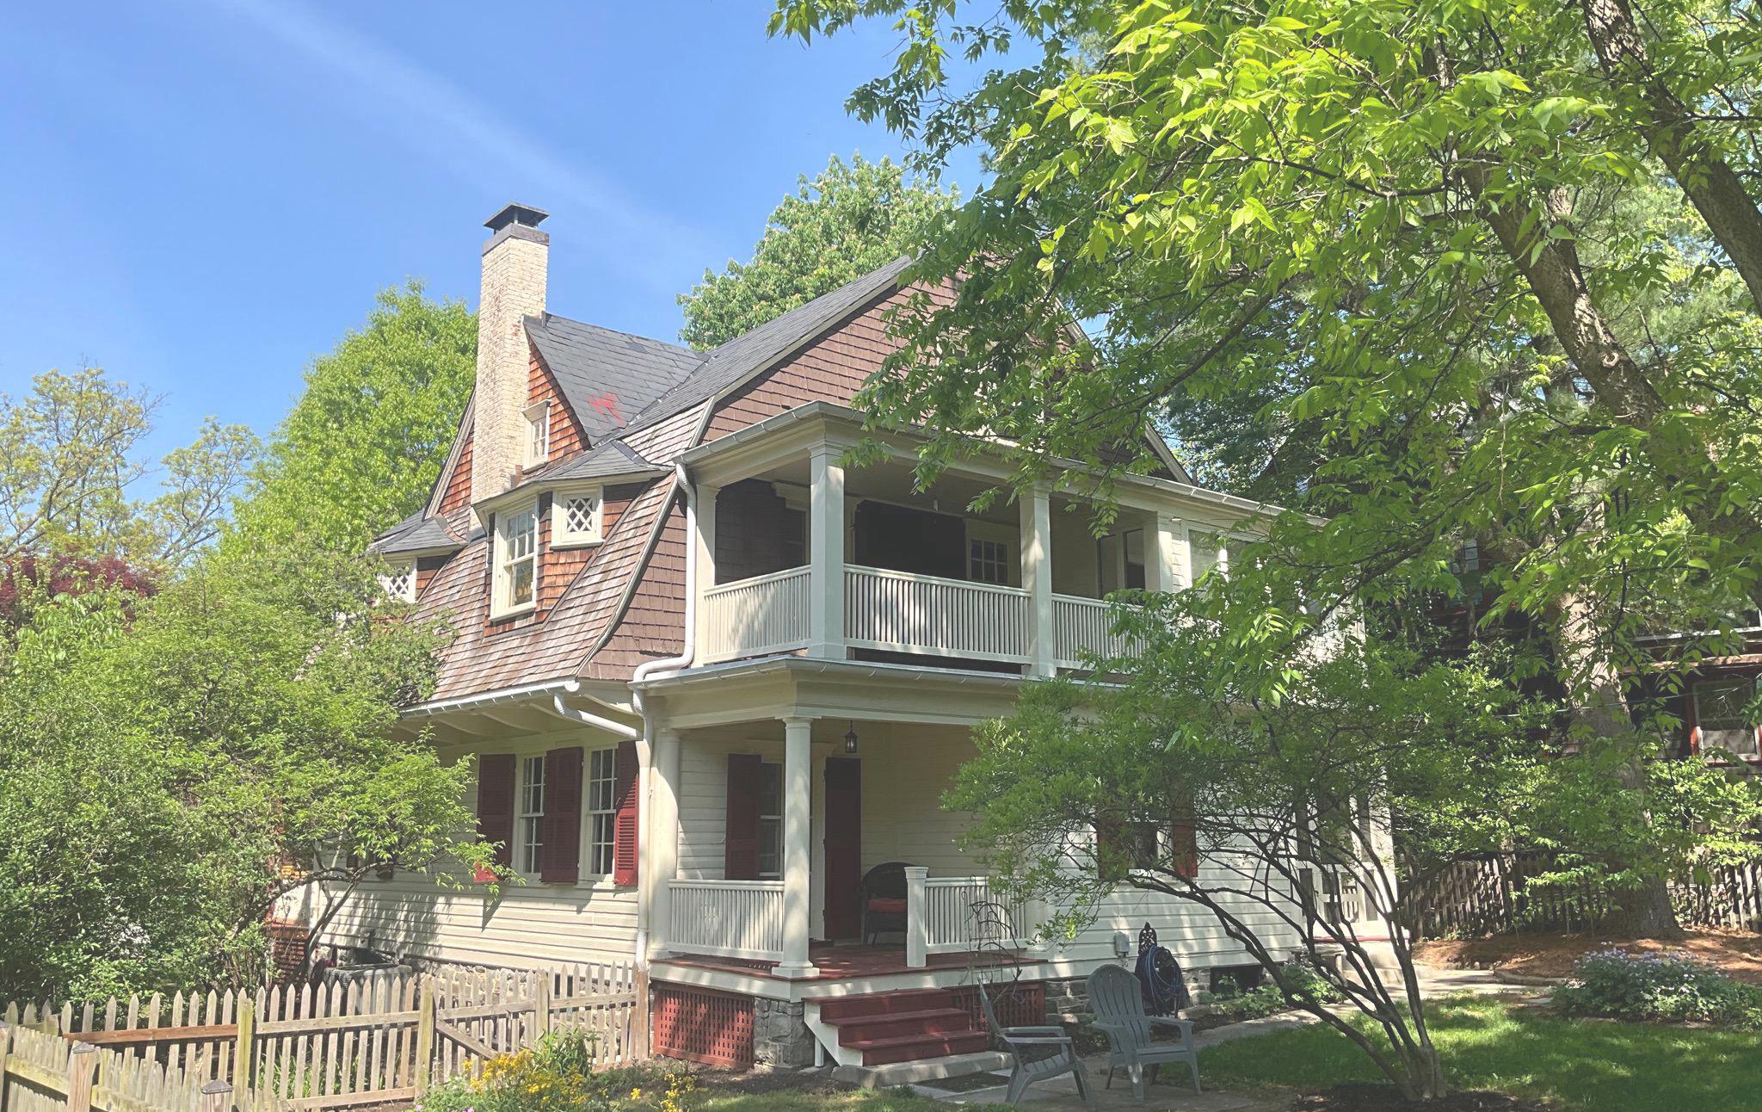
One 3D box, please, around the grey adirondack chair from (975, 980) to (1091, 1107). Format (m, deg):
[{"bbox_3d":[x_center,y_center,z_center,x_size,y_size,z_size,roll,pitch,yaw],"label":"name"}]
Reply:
[{"bbox_3d":[1.146,3.618,11.024,0.850,0.935,0.740,0,-11,1],"label":"grey adirondack chair"}]

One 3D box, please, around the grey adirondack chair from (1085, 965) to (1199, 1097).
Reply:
[{"bbox_3d":[2.061,3.756,11.740,0.740,0.935,0.850,4,-12,-22],"label":"grey adirondack chair"}]

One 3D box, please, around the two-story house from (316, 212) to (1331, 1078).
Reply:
[{"bbox_3d":[-0.840,0.740,21.240,11.230,10.500,12.970,9,-14,-39],"label":"two-story house"}]

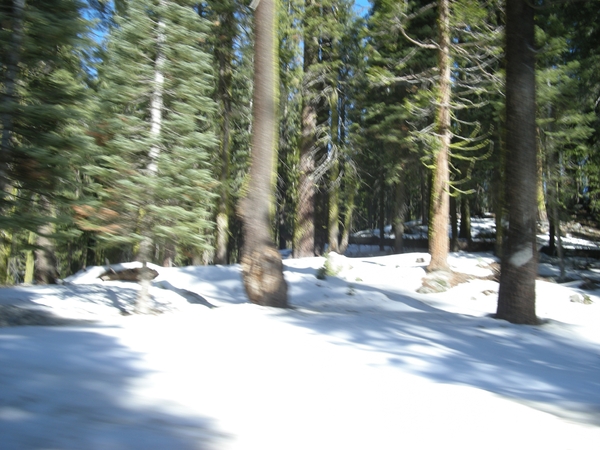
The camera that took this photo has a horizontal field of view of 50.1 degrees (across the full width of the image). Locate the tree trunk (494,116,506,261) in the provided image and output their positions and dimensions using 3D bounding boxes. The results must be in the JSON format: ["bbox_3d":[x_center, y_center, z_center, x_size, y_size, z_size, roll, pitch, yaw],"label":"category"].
[{"bbox_3d":[6.566,-1.195,21.000,0.328,4.584,0.328,1,-1,0],"label":"tree trunk"}]

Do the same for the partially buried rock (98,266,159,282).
[{"bbox_3d":[-3.878,1.119,14.500,1.360,0.380,0.650,1,-1,0],"label":"partially buried rock"}]

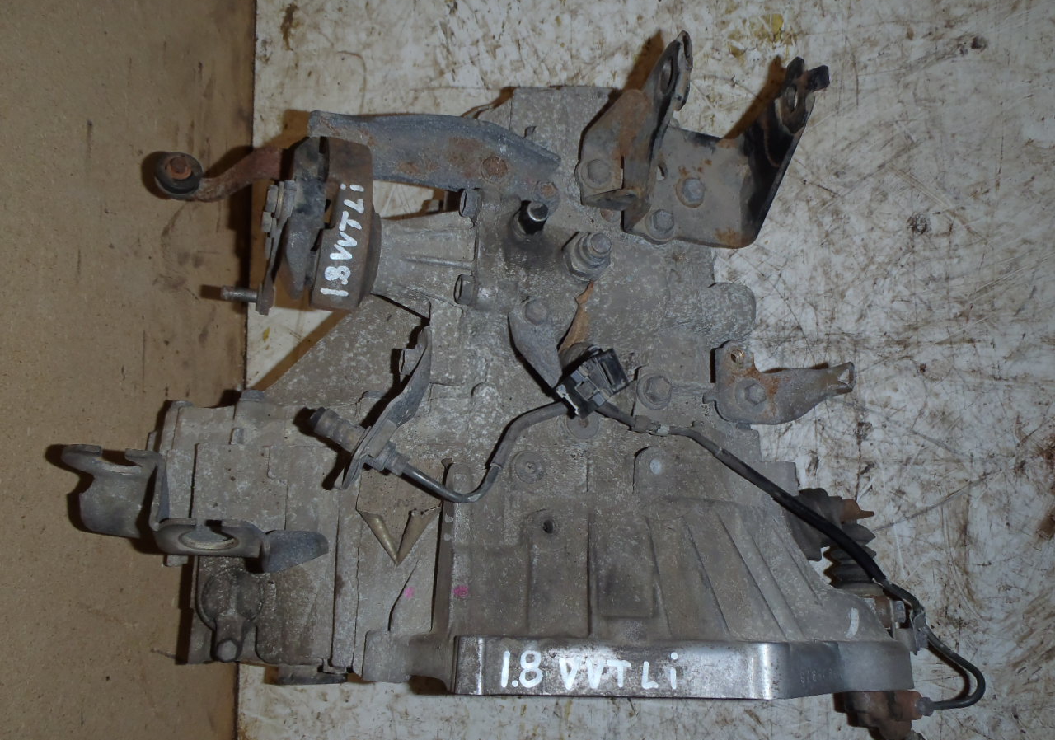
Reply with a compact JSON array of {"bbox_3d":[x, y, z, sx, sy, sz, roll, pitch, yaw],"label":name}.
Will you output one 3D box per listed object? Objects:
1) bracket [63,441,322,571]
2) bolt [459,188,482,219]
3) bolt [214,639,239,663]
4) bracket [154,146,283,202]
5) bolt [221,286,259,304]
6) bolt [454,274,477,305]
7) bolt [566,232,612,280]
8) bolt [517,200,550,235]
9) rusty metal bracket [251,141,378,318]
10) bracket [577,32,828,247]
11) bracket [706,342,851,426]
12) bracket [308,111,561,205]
[{"bbox_3d":[-0.219,0.090,0.575,0.165,0.060,0.078,-6,87,0],"label":"bracket"},{"bbox_3d":[-0.035,-0.101,0.520,0.014,0.018,0.018,0,90,-12],"label":"bolt"},{"bbox_3d":[-0.199,0.186,0.565,0.017,0.011,0.017,0,87,0],"label":"bolt"},{"bbox_3d":[-0.222,-0.140,0.615,0.090,0.034,0.034,-7,87,0],"label":"bracket"},{"bbox_3d":[-0.192,-0.050,0.570,0.025,0.010,0.010,0,90,-5],"label":"bolt"},{"bbox_3d":[-0.038,-0.048,0.515,0.014,0.018,0.018,0,90,-12],"label":"bolt"},{"bbox_3d":[0.036,-0.068,0.510,0.025,0.026,0.025,0,78,-15],"label":"bolt"},{"bbox_3d":[0.003,-0.090,0.510,0.017,0.026,0.017,0,78,-15],"label":"bolt"},{"bbox_3d":[-0.129,-0.087,0.535,0.062,0.065,0.102,5,87,0],"label":"rusty metal bracket"},{"bbox_3d":[0.105,-0.141,0.540,0.140,0.070,0.115,7,87,0],"label":"bracket"},{"bbox_3d":[0.162,0.009,0.545,0.088,0.022,0.049,2,87,0],"label":"bracket"},{"bbox_3d":[-0.057,-0.133,0.540,0.155,0.030,0.045,10,87,0],"label":"bracket"}]

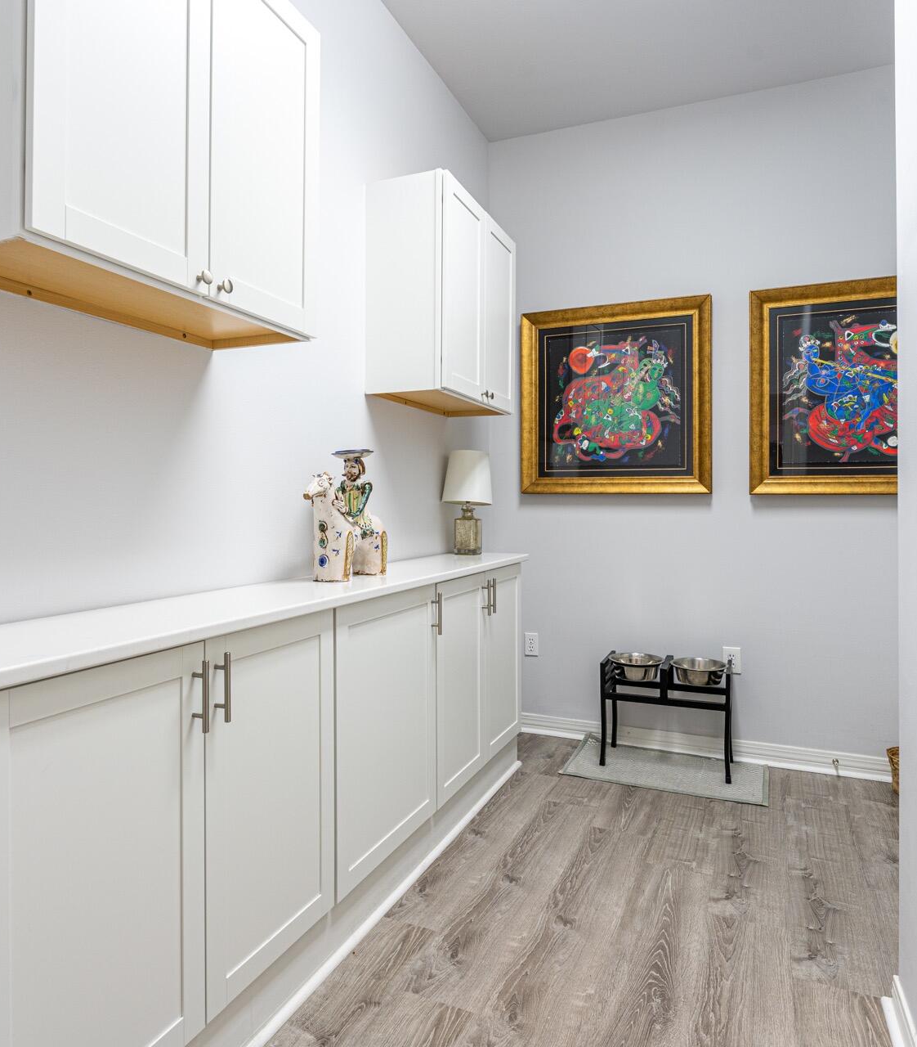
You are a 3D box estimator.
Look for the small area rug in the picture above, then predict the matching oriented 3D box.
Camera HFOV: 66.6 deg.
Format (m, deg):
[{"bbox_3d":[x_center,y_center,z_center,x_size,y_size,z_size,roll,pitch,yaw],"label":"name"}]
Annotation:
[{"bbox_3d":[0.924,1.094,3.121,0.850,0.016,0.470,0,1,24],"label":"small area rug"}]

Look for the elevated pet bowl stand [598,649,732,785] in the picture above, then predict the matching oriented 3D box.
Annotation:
[{"bbox_3d":[0.954,0.865,3.178,0.560,0.475,0.290,0,1,24],"label":"elevated pet bowl stand"}]

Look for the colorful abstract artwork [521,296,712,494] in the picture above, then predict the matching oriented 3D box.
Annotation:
[{"bbox_3d":[0.748,-0.599,3.394,0.915,0.905,0.040,0,1,24],"label":"colorful abstract artwork"}]

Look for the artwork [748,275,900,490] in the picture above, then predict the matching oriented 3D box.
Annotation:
[{"bbox_3d":[1.735,-0.578,2.955,0.915,0.905,0.040,0,1,24],"label":"artwork"}]

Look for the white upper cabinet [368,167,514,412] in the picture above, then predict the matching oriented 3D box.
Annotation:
[{"bbox_3d":[-0.032,-0.866,2.844,0.315,0.765,0.775,0,1,24],"label":"white upper cabinet"}]

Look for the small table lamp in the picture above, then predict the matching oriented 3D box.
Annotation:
[{"bbox_3d":[0.041,-0.090,3.099,0.225,0.470,0.225,0,1,24],"label":"small table lamp"}]

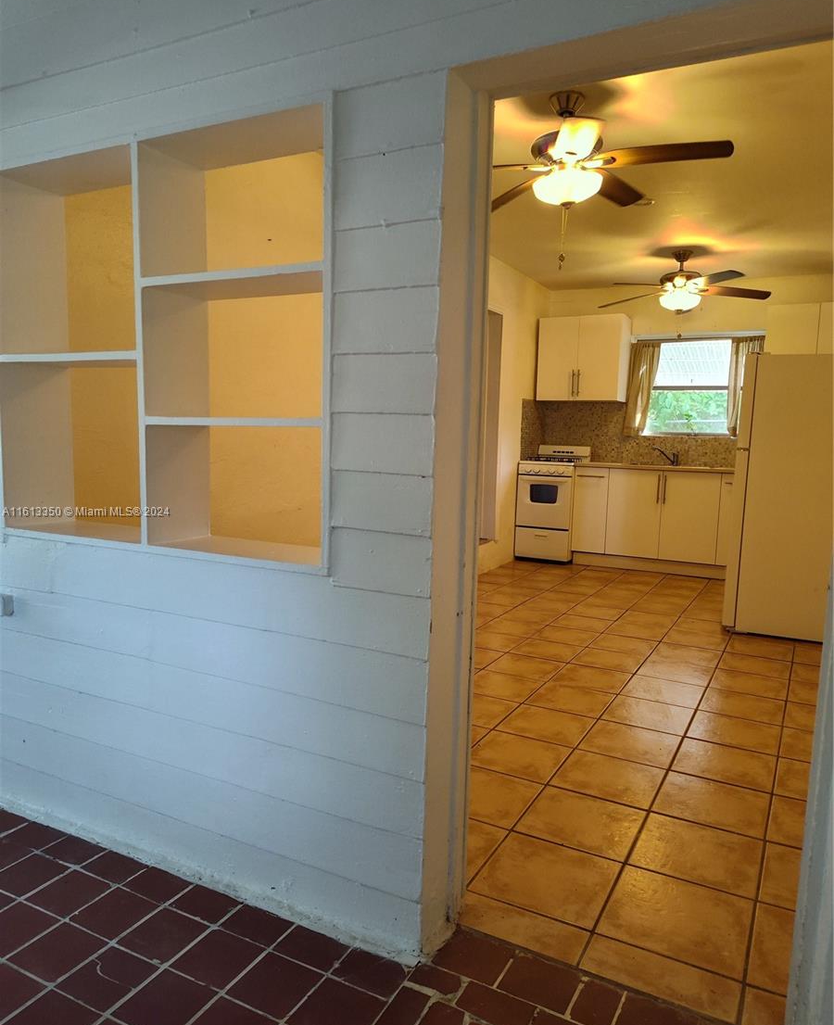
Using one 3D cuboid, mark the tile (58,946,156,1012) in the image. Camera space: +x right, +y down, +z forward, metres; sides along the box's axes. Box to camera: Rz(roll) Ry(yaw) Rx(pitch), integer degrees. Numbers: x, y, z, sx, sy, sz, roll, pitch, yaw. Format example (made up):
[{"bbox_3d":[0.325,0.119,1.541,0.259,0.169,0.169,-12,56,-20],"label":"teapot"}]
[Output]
[{"bbox_3d":[-0.674,1.023,1.618,0.151,0.013,0.149,5,7,27],"label":"tile"}]

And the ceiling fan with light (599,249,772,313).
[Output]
[{"bbox_3d":[1.989,-1.729,5.593,1.280,0.460,1.280,5,8,28],"label":"ceiling fan with light"}]

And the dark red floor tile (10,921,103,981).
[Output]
[{"bbox_3d":[-0.816,1.007,1.686,0.153,0.010,0.147,5,7,27],"label":"dark red floor tile"}]

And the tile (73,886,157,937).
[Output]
[{"bbox_3d":[-0.748,0.996,1.833,0.151,0.013,0.149,5,7,27],"label":"tile"}]

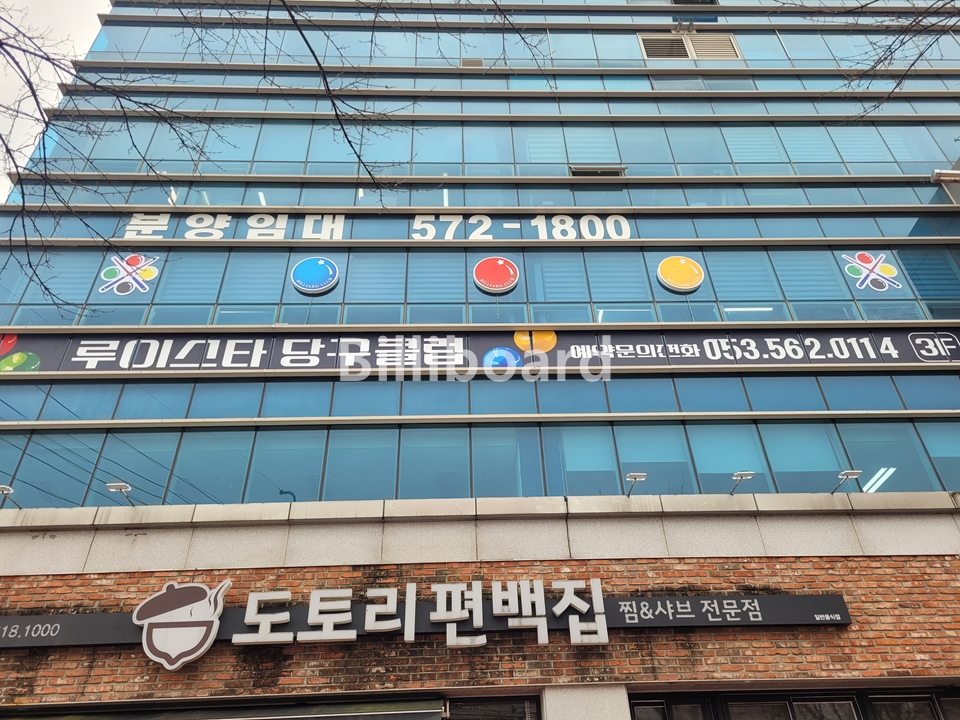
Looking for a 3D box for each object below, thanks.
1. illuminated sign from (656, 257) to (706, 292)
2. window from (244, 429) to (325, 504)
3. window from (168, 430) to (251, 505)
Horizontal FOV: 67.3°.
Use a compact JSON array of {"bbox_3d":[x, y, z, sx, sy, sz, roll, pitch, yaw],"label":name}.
[{"bbox_3d":[3.280,-1.395,11.815,0.781,0.758,0.100,-1,-38,-2],"label":"illuminated sign"},{"bbox_3d":[-2.553,1.373,9.590,0.986,1.199,0.100,-1,-38,-2],"label":"window"},{"bbox_3d":[-3.656,1.450,9.879,1.007,1.153,0.080,0,-38,-2],"label":"window"}]

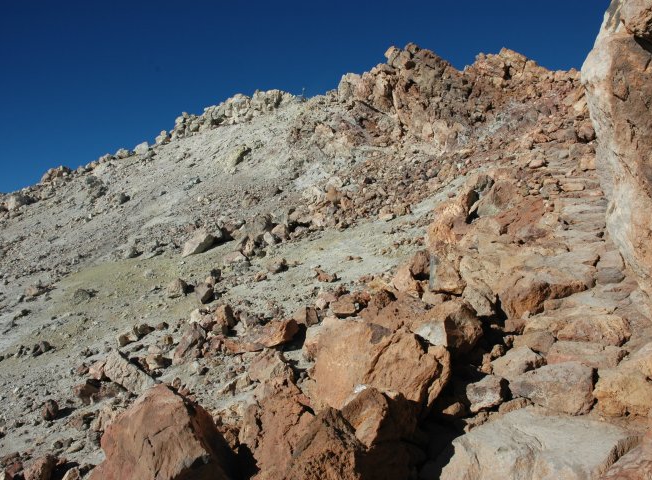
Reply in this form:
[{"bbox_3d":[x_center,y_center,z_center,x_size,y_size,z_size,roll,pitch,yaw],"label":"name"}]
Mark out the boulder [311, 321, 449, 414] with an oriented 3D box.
[{"bbox_3d":[0.335,0.790,3.300,0.830,0.580,0.650,0,-7,0],"label":"boulder"}]

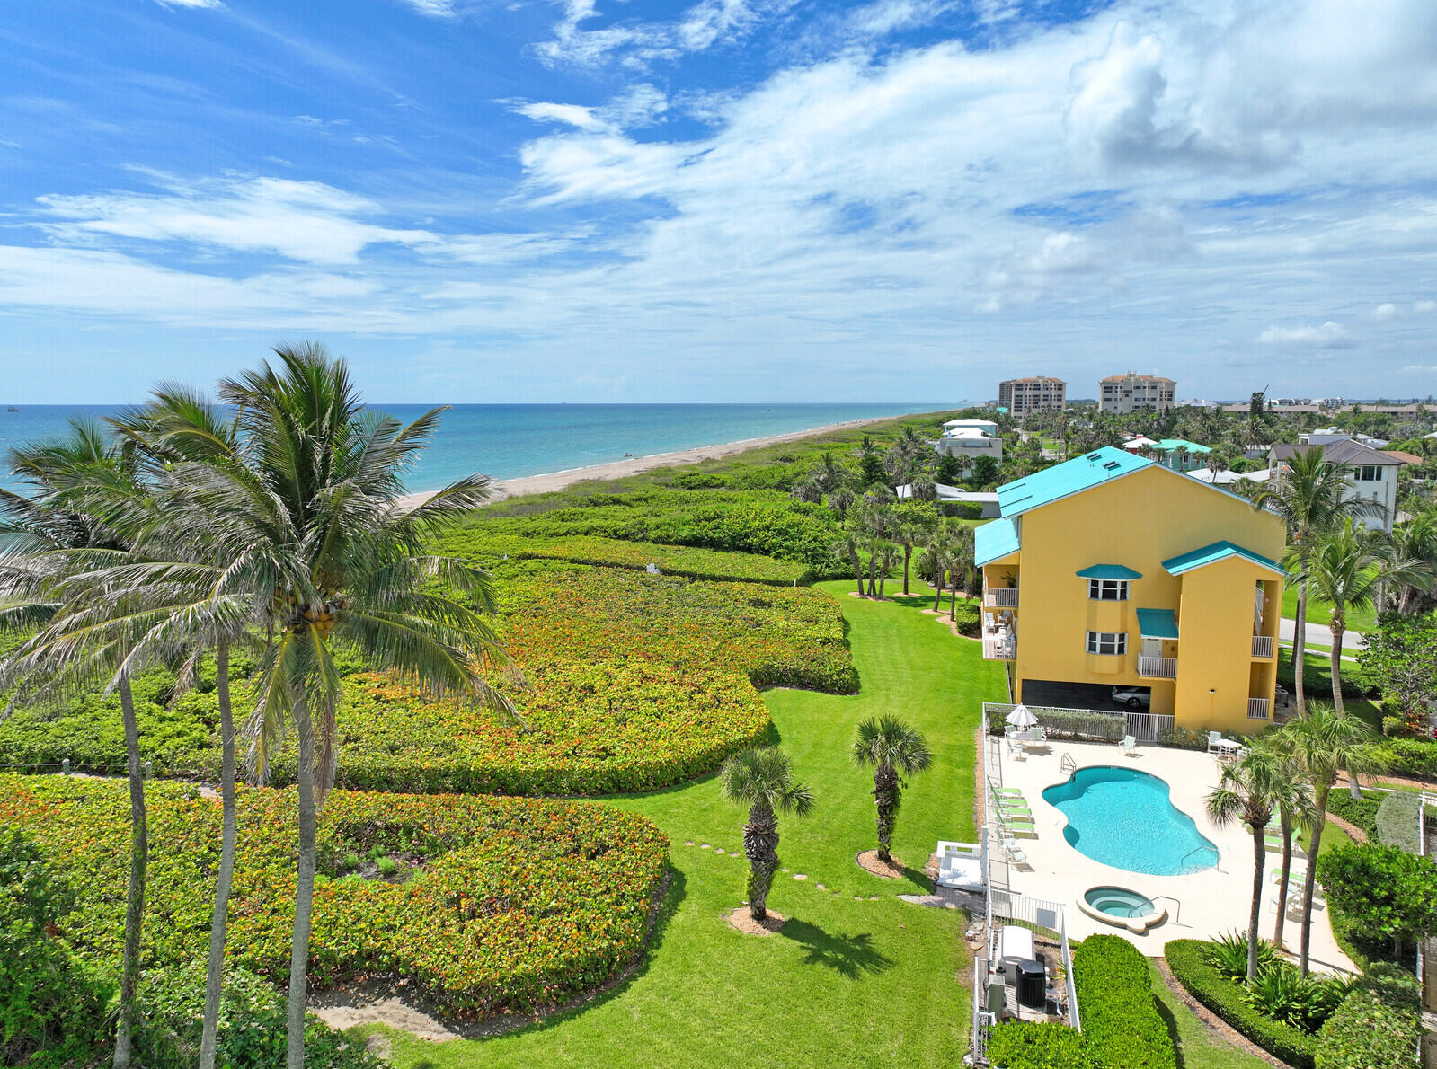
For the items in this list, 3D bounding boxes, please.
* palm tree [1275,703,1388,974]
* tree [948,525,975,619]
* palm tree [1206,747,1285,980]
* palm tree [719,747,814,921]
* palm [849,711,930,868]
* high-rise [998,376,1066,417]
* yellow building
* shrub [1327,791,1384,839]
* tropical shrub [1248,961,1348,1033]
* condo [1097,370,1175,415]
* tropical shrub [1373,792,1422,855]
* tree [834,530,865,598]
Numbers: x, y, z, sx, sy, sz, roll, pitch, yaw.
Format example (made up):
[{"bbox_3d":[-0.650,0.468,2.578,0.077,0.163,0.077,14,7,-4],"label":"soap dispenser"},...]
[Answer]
[{"bbox_3d":[17.650,9.134,29.159,3.100,8.200,3.100,0,8,0],"label":"palm tree"},{"bbox_3d":[19.649,3.119,80.699,2.723,7.934,2.587,2,8,14],"label":"tree"},{"bbox_3d":[15.860,10.043,30.017,2.457,7.573,2.334,4,9,29],"label":"palm tree"},{"bbox_3d":[1.520,9.932,32.645,2.950,5.700,2.950,0,8,0],"label":"palm tree"},{"bbox_3d":[6.670,9.799,38.434,3.109,5.836,2.954,1,8,10],"label":"palm"},{"bbox_3d":[252.000,-108.798,802.662,47.000,38.000,23.000,-1,8,-8],"label":"high-rise"},{"bbox_3d":[24.199,2.245,62.354,15.684,14.504,21.732,2,8,14],"label":"yellow building"},{"bbox_3d":[26.300,11.340,40.449,1.500,0.850,3.500,-1,8,-5],"label":"shrub"},{"bbox_3d":[16.949,13.388,29.035,2.700,1.200,2.000,5,9,32],"label":"tropical shrub"},{"bbox_3d":[313.391,-101.529,749.801,55.422,38.931,24.000,2,8,14],"label":"condo"},{"bbox_3d":[25.800,10.989,37.779,1.800,2.250,1.800,2,8,12],"label":"tropical shrub"},{"bbox_3d":[11.550,2.504,88.100,2.700,5.800,2.700,0,8,0],"label":"tree"}]

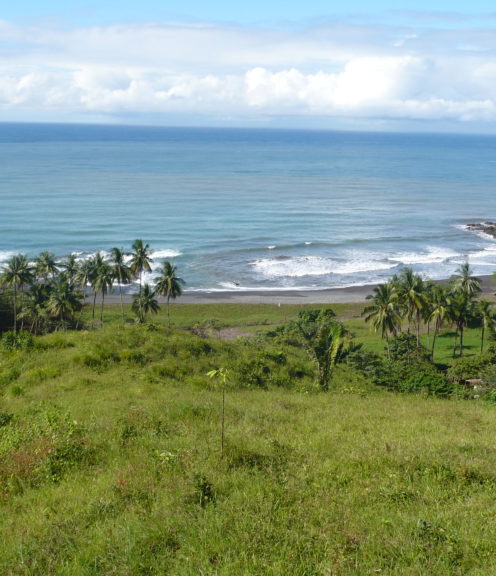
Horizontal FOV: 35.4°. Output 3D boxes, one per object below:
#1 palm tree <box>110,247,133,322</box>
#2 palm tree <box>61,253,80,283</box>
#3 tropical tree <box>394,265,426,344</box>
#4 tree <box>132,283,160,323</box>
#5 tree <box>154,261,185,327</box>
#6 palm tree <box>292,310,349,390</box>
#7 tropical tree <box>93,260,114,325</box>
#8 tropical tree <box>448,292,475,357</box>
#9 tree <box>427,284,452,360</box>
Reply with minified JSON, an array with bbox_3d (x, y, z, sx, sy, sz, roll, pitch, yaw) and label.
[{"bbox_3d":[-25.320,-0.420,154.850,4.430,15.870,4.210,1,12,0],"label":"palm tree"},{"bbox_3d":[-35.780,-0.040,155.750,4.050,14.330,3.850,1,12,0],"label":"palm tree"},{"bbox_3d":[29.620,3.940,139.190,5.800,15.830,5.510,1,12,0],"label":"tropical tree"},{"bbox_3d":[-20.520,3.050,156.800,5.680,8.490,5.400,1,12,0],"label":"tree"},{"bbox_3d":[-17.809,1.656,176.165,6.870,15.540,6.870,1,12,0],"label":"tree"},{"bbox_3d":[5.507,4.725,57.402,4.180,5.990,3.970,1,12,0],"label":"palm tree"},{"bbox_3d":[-32.977,1.093,176.596,5.280,15.800,5.280,1,12,0],"label":"tropical tree"},{"bbox_3d":[38.150,6.410,137.070,4.630,12.190,4.400,1,12,0],"label":"tropical tree"},{"bbox_3d":[38.320,7.064,154.978,5.440,15.840,5.440,1,12,0],"label":"tree"}]

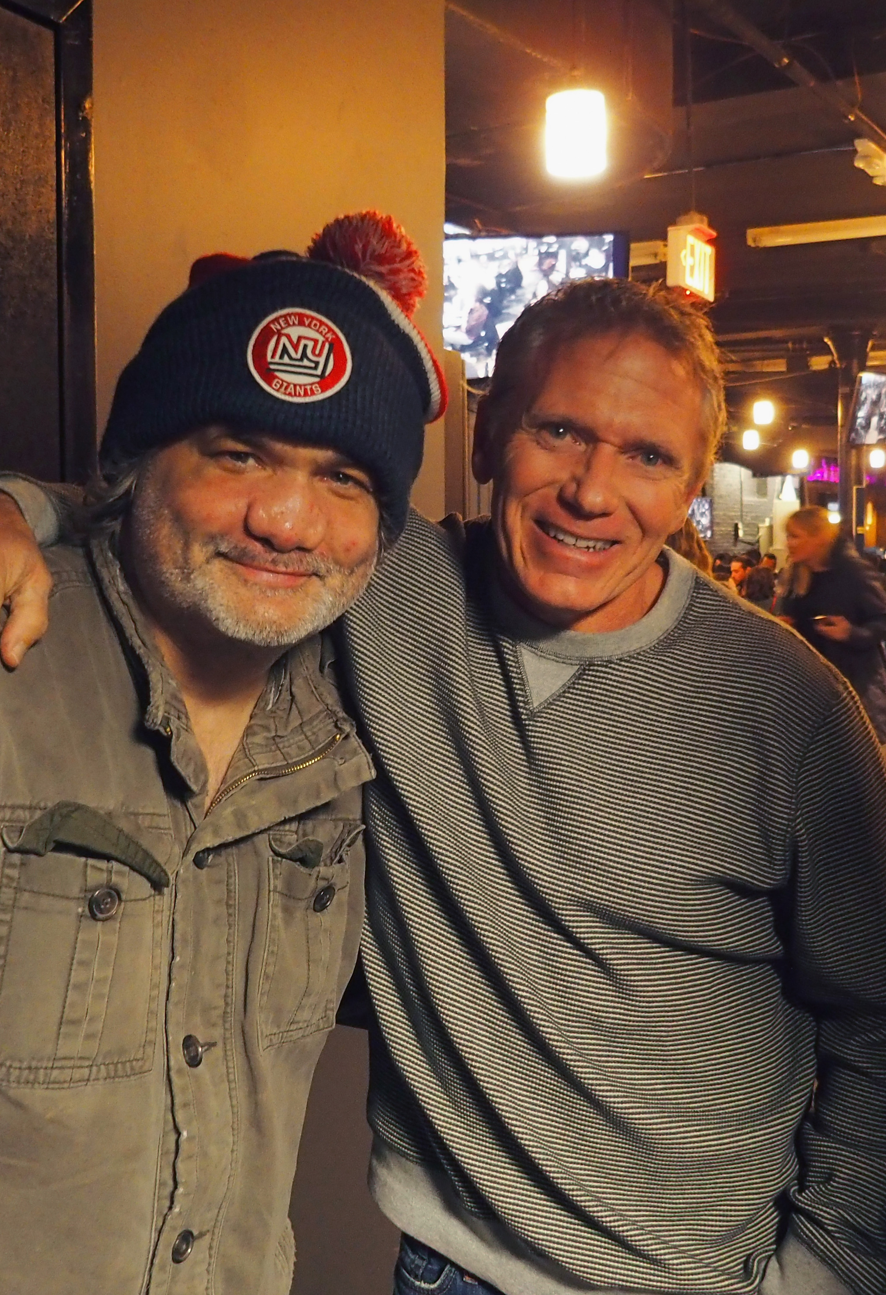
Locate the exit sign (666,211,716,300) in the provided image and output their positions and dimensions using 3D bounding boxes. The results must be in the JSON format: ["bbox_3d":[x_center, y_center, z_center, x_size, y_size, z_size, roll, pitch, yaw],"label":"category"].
[{"bbox_3d":[0.811,-1.270,4.550,0.085,0.235,0.305,4,7,30],"label":"exit sign"}]

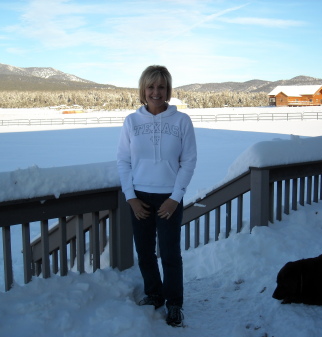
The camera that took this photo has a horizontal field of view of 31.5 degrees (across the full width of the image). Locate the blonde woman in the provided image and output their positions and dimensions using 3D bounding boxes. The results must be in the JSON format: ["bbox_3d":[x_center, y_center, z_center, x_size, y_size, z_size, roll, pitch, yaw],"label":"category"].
[{"bbox_3d":[-0.025,0.172,3.700,0.520,1.660,0.400,-1,7,2],"label":"blonde woman"}]

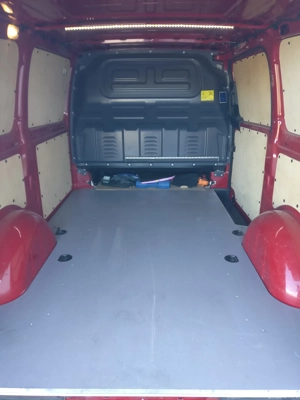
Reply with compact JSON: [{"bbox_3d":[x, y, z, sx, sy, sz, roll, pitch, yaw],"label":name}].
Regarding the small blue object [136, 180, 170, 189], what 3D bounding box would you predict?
[{"bbox_3d":[0.039,-0.169,3.533,0.370,0.078,0.095,0,18,1],"label":"small blue object"}]

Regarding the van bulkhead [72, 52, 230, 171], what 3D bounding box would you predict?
[{"bbox_3d":[0.000,-0.847,3.164,1.560,1.120,0.180,0,18,1],"label":"van bulkhead"}]

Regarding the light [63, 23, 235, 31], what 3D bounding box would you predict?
[{"bbox_3d":[-0.004,-1.038,1.938,1.010,0.030,0.018,0,18,1],"label":"light"}]

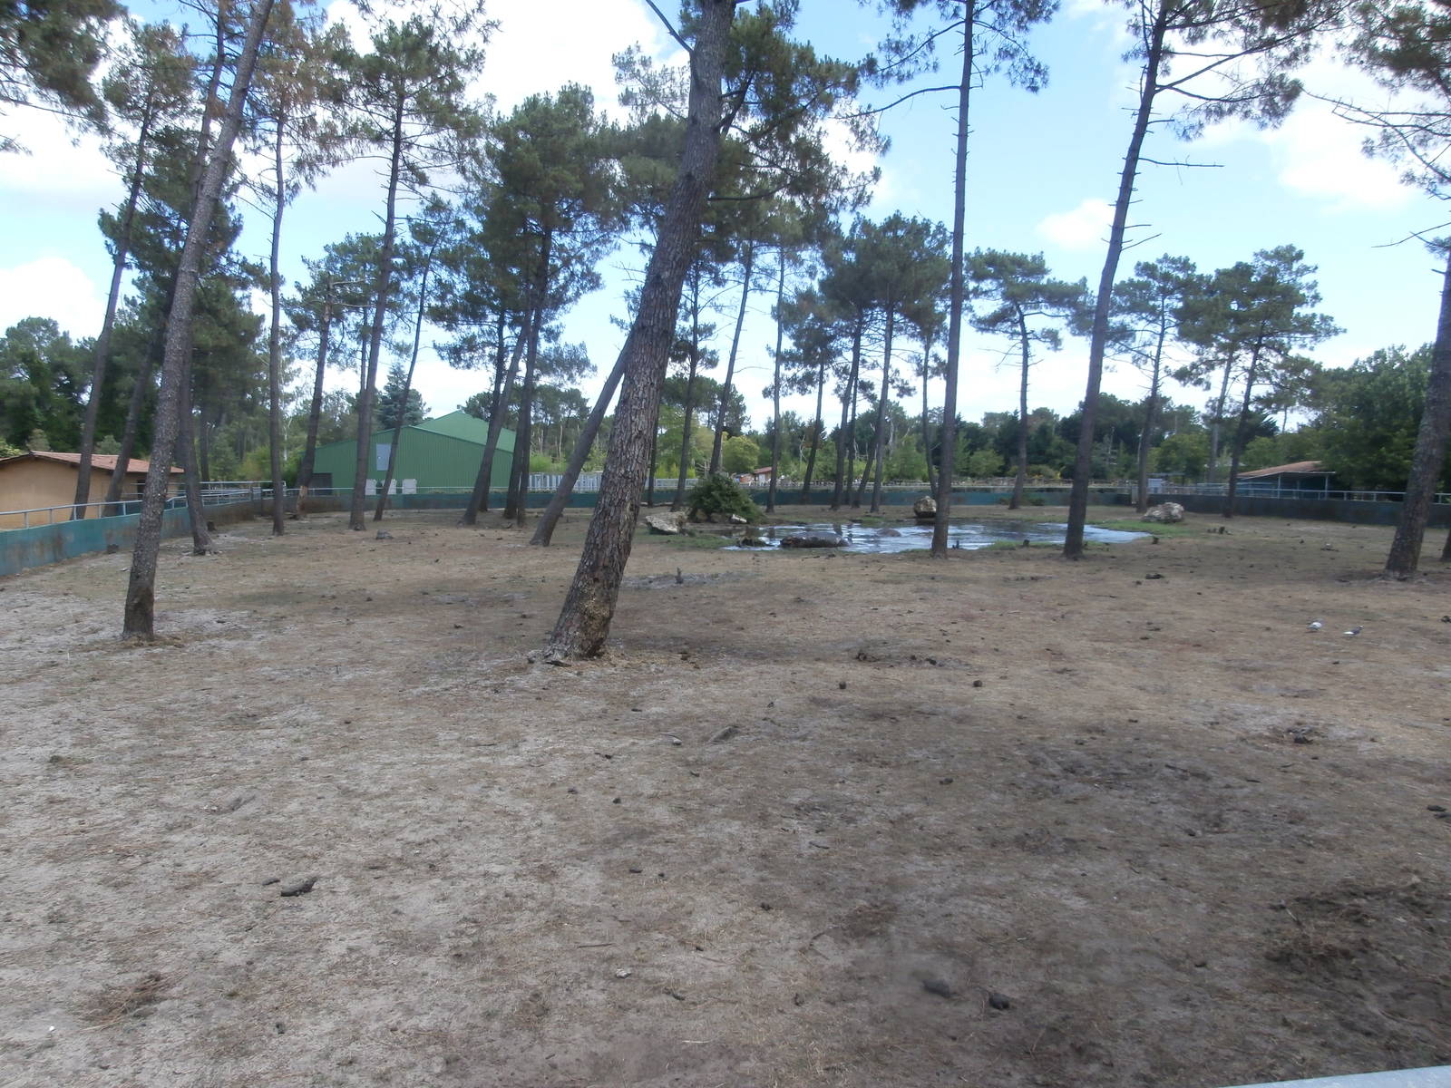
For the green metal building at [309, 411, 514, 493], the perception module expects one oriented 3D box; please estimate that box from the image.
[{"bbox_3d":[-27.805,-7.974,86.772,16.500,6.900,15.000,-2,5,-20],"label":"green metal building"}]

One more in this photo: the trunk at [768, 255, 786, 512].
[{"bbox_3d":[2.556,-7.815,49.382,0.420,12.518,0.336,3,4,2],"label":"trunk"}]

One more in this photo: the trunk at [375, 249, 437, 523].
[{"bbox_3d":[-16.539,-8.424,51.956,0.500,14.608,0.400,11,0,-20],"label":"trunk"}]

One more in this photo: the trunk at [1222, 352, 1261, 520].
[{"bbox_3d":[22.070,-4.615,42.947,0.463,7.064,0.390,10,8,26],"label":"trunk"}]

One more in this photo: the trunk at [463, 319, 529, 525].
[{"bbox_3d":[-8.712,-4.676,38.440,0.496,8.034,0.431,15,0,-15],"label":"trunk"}]

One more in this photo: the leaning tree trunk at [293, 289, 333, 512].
[{"bbox_3d":[-18.665,-6.330,45.748,0.616,10.148,0.514,7,1,-23],"label":"leaning tree trunk"}]

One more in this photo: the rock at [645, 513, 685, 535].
[{"bbox_3d":[-2.461,-0.802,40.786,1.600,0.750,1.150,0,4,-3],"label":"rock"}]

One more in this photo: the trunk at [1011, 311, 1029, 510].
[{"bbox_3d":[15.488,-6.938,52.639,0.744,10.305,0.476,1,4,16],"label":"trunk"}]

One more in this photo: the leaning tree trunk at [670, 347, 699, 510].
[{"bbox_3d":[-2.615,-7.423,64.829,0.550,10.480,0.500,7,4,-3],"label":"leaning tree trunk"}]

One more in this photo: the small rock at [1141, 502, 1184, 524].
[{"bbox_3d":[21.439,-1.512,49.320,2.050,0.900,1.400,2,5,23],"label":"small rock"}]

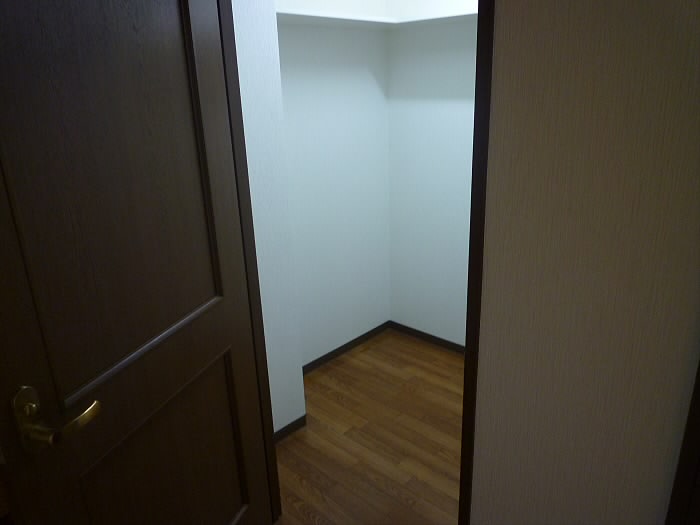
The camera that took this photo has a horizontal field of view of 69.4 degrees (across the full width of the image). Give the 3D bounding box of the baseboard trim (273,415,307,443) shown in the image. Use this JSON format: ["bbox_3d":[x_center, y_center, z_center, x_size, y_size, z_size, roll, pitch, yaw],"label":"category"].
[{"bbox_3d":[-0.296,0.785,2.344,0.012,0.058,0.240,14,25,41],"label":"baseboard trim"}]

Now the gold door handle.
[{"bbox_3d":[-0.516,0.269,0.914,0.065,0.138,0.135,4,19,18],"label":"gold door handle"}]

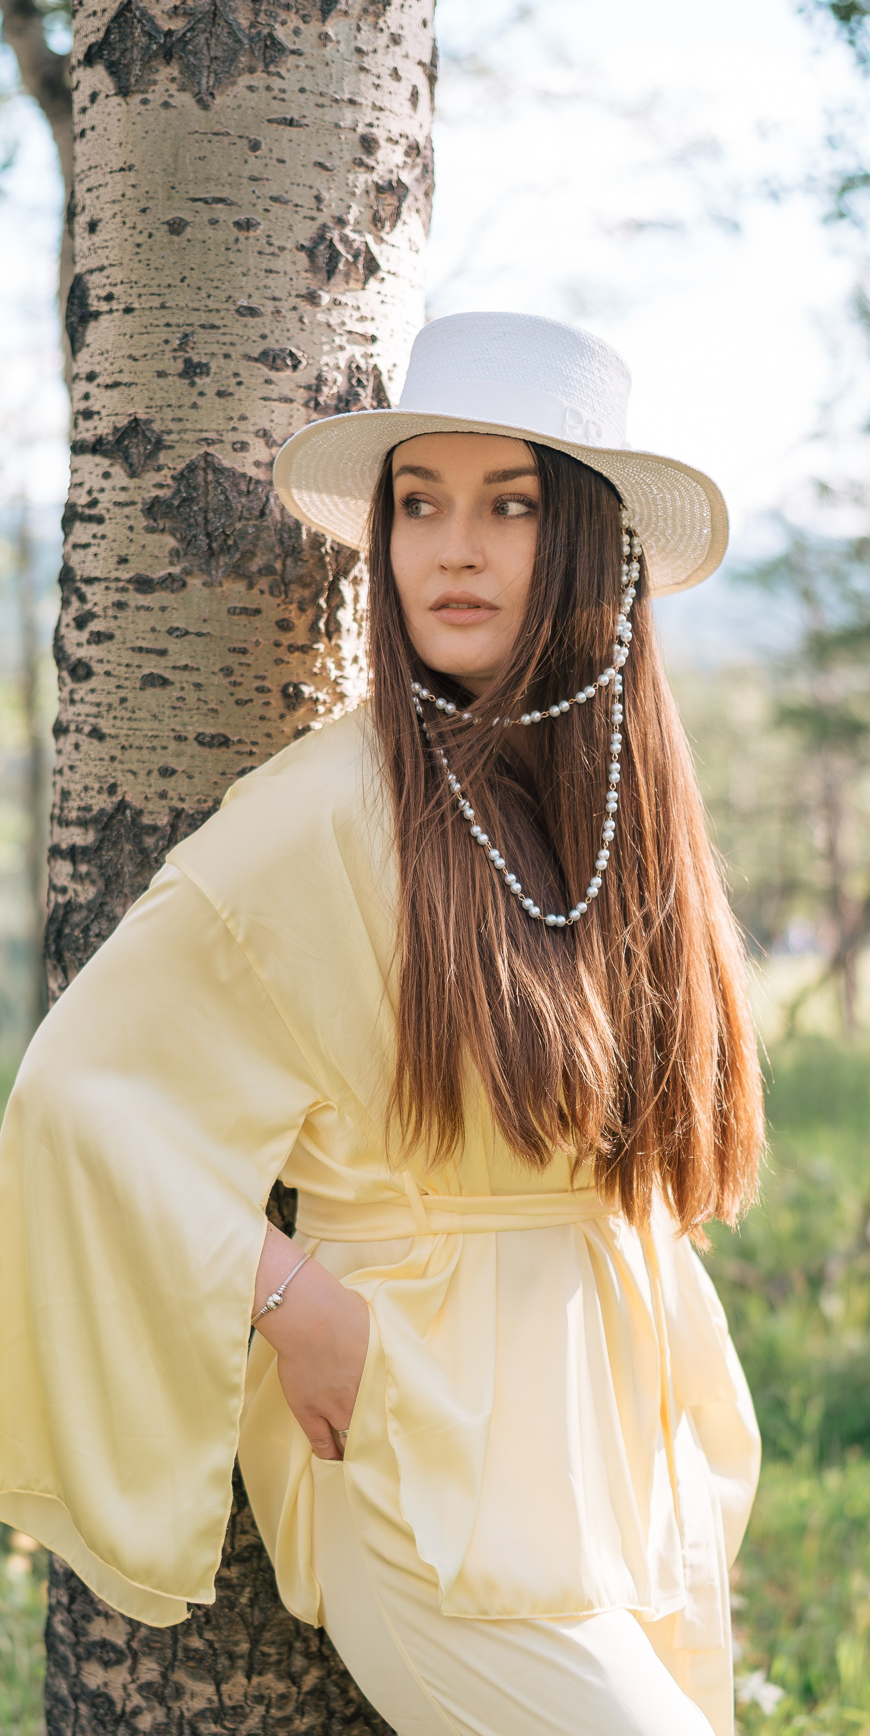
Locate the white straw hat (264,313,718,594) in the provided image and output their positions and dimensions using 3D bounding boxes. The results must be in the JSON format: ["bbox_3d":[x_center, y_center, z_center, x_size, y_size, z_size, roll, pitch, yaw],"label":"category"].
[{"bbox_3d":[0.057,-0.315,1.255,0.335,0.115,0.355,5,-10,20],"label":"white straw hat"}]

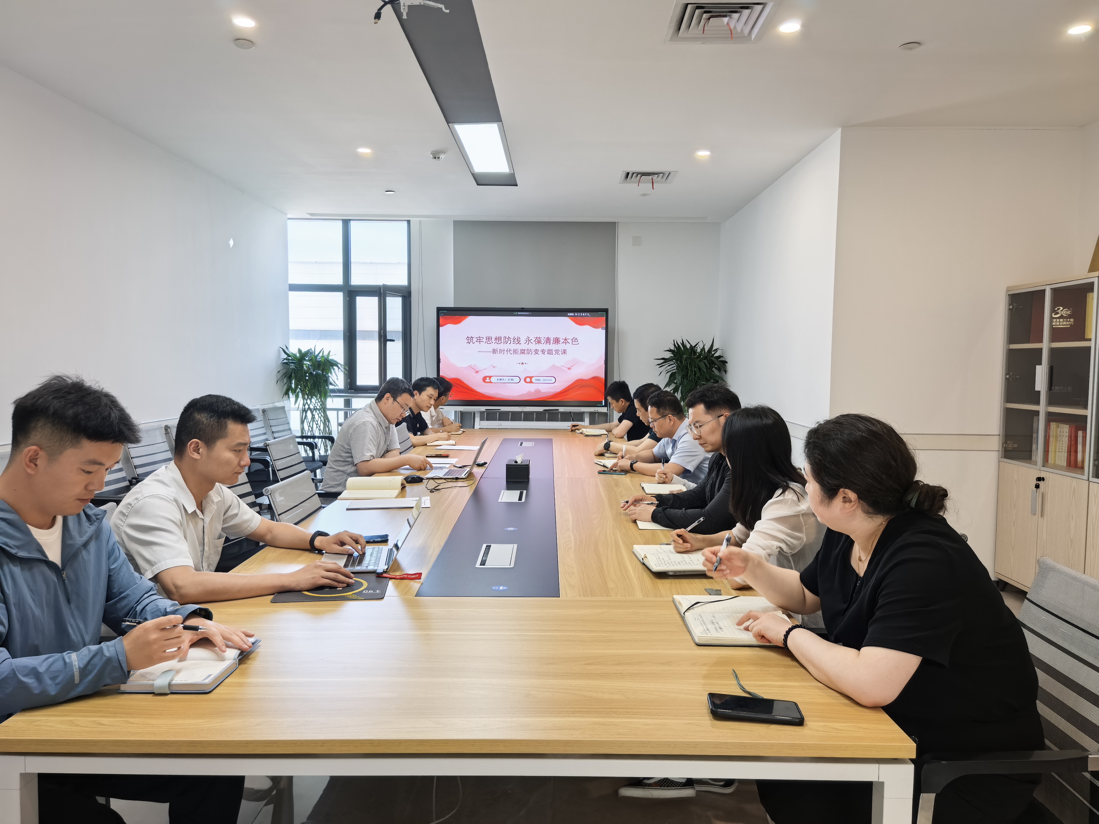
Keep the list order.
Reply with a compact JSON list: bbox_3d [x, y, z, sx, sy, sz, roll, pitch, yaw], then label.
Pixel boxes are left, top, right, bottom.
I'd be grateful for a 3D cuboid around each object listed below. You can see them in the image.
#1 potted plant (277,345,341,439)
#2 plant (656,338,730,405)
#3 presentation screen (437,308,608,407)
[{"bbox_3d":[-2.160,0.131,6.885,0.580,1.460,0.580,0,4,0],"label":"potted plant"},{"bbox_3d":[1.377,0.089,7.444,0.720,1.600,0.720,0,4,0],"label":"plant"},{"bbox_3d":[-0.265,-0.527,7.632,1.700,1.000,0.100,0,4,0],"label":"presentation screen"}]

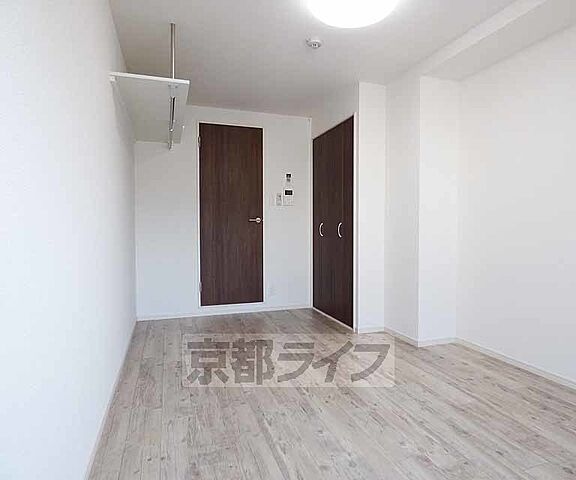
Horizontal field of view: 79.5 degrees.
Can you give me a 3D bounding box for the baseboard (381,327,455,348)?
[{"bbox_3d":[1.175,0.850,3.137,0.386,0.057,0.505,-1,2,-19],"label":"baseboard"}]

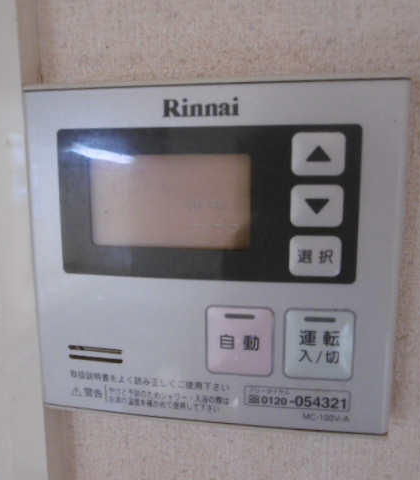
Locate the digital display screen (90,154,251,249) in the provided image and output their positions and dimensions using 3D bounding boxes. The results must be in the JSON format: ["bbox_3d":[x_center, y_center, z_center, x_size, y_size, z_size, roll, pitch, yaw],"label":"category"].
[{"bbox_3d":[-0.014,-0.014,0.157,0.058,0.033,0.003,1,9,9],"label":"digital display screen"}]

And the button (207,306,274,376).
[{"bbox_3d":[0.011,0.037,0.160,0.025,0.026,0.004,1,9,9],"label":"button"}]

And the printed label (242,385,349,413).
[{"bbox_3d":[0.032,0.058,0.161,0.038,0.008,0.001,1,9,9],"label":"printed label"}]

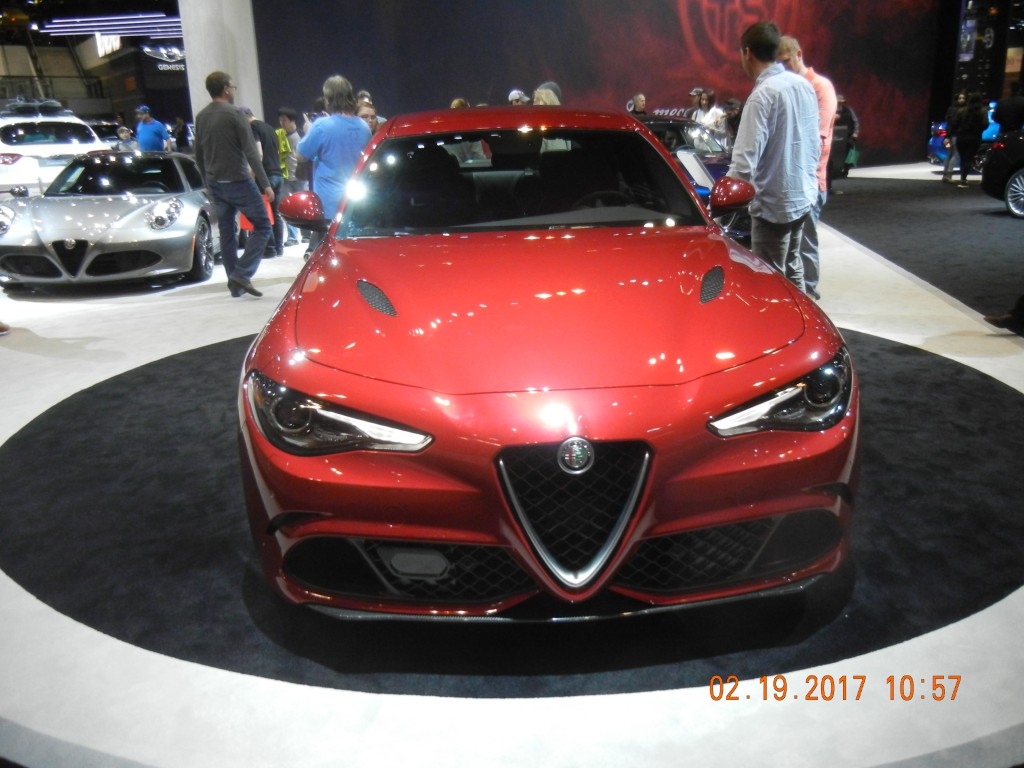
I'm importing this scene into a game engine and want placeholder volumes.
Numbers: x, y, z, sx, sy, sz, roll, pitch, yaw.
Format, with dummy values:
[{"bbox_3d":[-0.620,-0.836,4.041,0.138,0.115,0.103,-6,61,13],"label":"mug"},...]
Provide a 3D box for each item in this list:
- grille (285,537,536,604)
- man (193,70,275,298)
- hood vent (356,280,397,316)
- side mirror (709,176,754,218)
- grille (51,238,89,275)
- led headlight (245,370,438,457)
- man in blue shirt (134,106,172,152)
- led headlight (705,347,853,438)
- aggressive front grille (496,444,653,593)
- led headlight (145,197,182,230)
[{"bbox_3d":[-0.264,0.466,2.294,0.645,0.155,0.140,1,17,8],"label":"grille"},{"bbox_3d":[-2.244,-1.595,7.209,0.540,1.780,0.460,7,18,26],"label":"man"},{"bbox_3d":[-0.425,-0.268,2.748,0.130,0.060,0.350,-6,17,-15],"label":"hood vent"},{"bbox_3d":[0.939,-0.797,3.773,0.220,0.170,0.160,-2,17,-2],"label":"side mirror"},{"bbox_3d":[-3.689,-1.042,7.436,0.300,0.300,0.110,-3,12,-4],"label":"grille"},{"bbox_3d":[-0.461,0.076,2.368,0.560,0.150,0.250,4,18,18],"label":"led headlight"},{"bbox_3d":[-5.716,-3.503,14.151,0.570,1.760,0.380,3,17,14],"label":"man in blue shirt"},{"bbox_3d":[0.717,0.029,2.345,0.540,0.165,0.500,-2,17,-2],"label":"led headlight"},{"bbox_3d":[0.155,0.320,2.193,0.365,0.370,0.090,-3,11,-3],"label":"aggressive front grille"},{"bbox_3d":[-3.082,-1.511,7.869,0.270,0.200,0.340,-9,18,-23],"label":"led headlight"}]

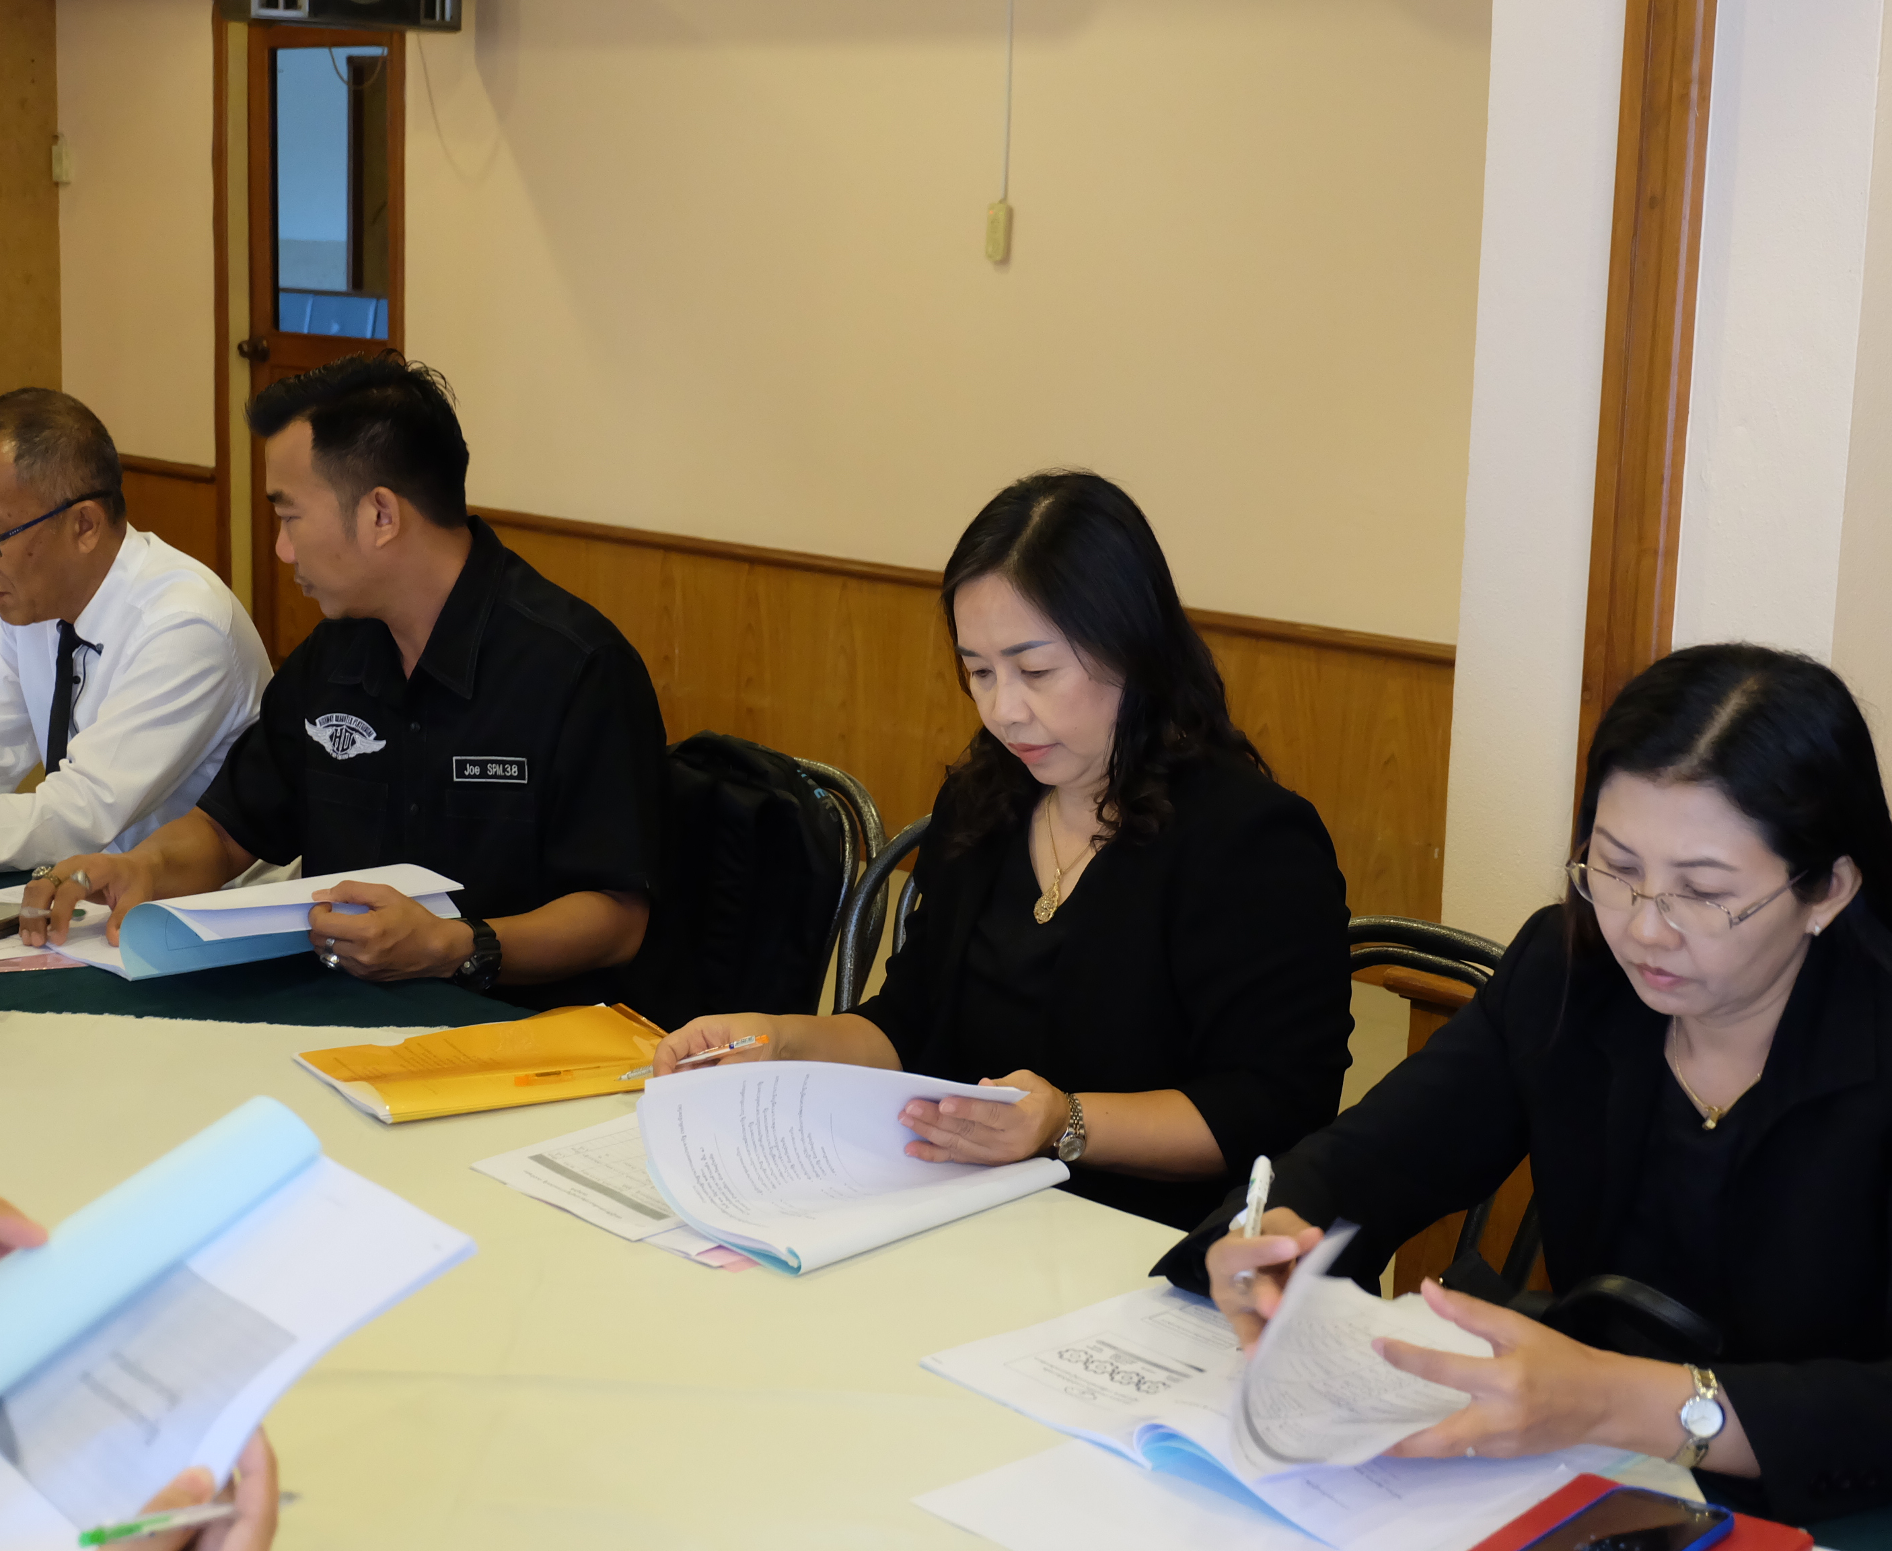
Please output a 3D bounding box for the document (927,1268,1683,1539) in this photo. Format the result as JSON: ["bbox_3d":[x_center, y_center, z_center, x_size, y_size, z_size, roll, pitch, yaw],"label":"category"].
[{"bbox_3d":[0.206,0.320,1.647,0.290,0.100,0.390,-6,11,-39],"label":"document"}]

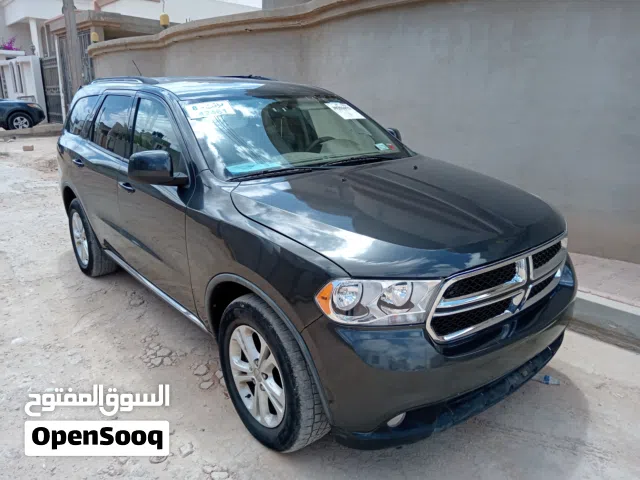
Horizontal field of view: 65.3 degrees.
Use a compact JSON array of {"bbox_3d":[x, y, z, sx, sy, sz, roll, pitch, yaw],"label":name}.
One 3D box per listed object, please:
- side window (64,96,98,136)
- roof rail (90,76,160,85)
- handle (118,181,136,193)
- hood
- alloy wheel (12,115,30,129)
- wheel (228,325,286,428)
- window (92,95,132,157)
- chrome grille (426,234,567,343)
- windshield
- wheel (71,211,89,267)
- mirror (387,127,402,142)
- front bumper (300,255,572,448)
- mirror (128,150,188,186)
[{"bbox_3d":[-2.049,-1.058,4.261,0.100,0.340,0.720,8,7,-41],"label":"side window"},{"bbox_3d":[-1.623,-1.288,4.043,0.050,0.070,1.580,-14,22,-37],"label":"roof rail"},{"bbox_3d":[-1.274,-0.347,3.301,0.055,0.048,0.250,-14,22,-37],"label":"handle"},{"bbox_3d":[0.494,-0.182,2.608,1.540,0.260,1.300,-13,26,-37],"label":"hood"},{"bbox_3d":[-10.052,-3.927,16.800,0.480,0.480,0.200,-12,20,-34],"label":"alloy wheel"},{"bbox_3d":[-0.238,0.651,2.502,0.200,0.510,0.510,-14,22,-37],"label":"wheel"},{"bbox_3d":[-1.518,-0.866,3.720,0.060,0.410,0.800,9,7,-42],"label":"window"},{"bbox_3d":[0.888,0.199,2.286,1.060,0.310,0.150,-14,22,-37],"label":"chrome grille"},{"bbox_3d":[-0.136,-0.724,3.261,1.460,0.160,0.800,-13,53,-37],"label":"windshield"},{"bbox_3d":[-2.198,-0.019,4.700,0.200,0.490,0.490,-13,21,-37],"label":"wheel"},{"bbox_3d":[0.601,-0.777,3.944,0.250,0.210,0.190,-14,22,-37],"label":"mirror"},{"bbox_3d":[0.792,0.474,2.423,1.860,0.580,0.500,-13,21,-37],"label":"front bumper"},{"bbox_3d":[-0.875,-0.389,2.697,0.270,0.190,0.190,-13,21,-37],"label":"mirror"}]

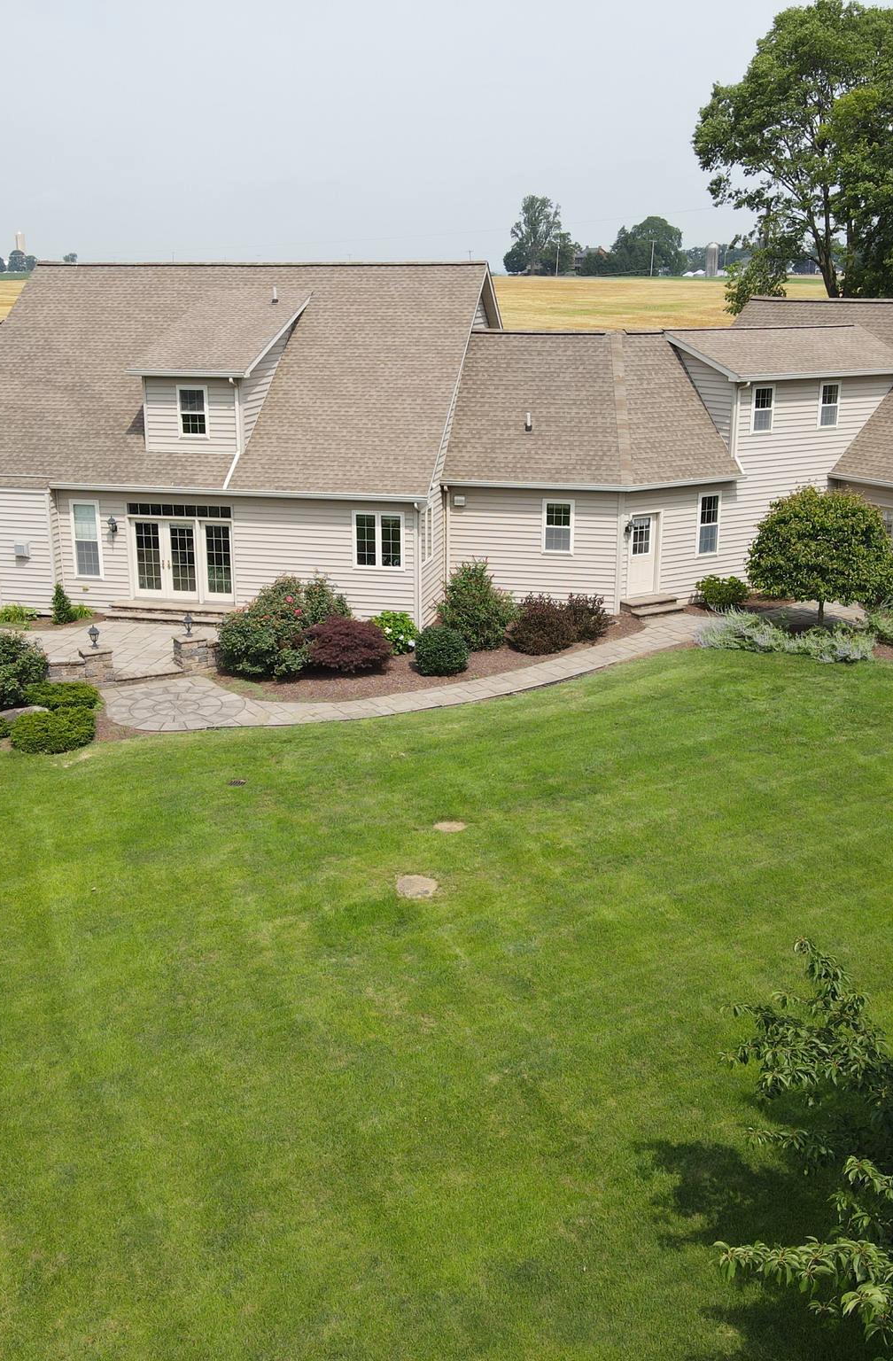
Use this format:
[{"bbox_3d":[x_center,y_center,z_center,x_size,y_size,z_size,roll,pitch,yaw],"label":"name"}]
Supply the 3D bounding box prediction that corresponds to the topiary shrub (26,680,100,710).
[{"bbox_3d":[-8.025,0.407,26.152,1.660,0.629,1.411,0,17,0],"label":"topiary shrub"}]

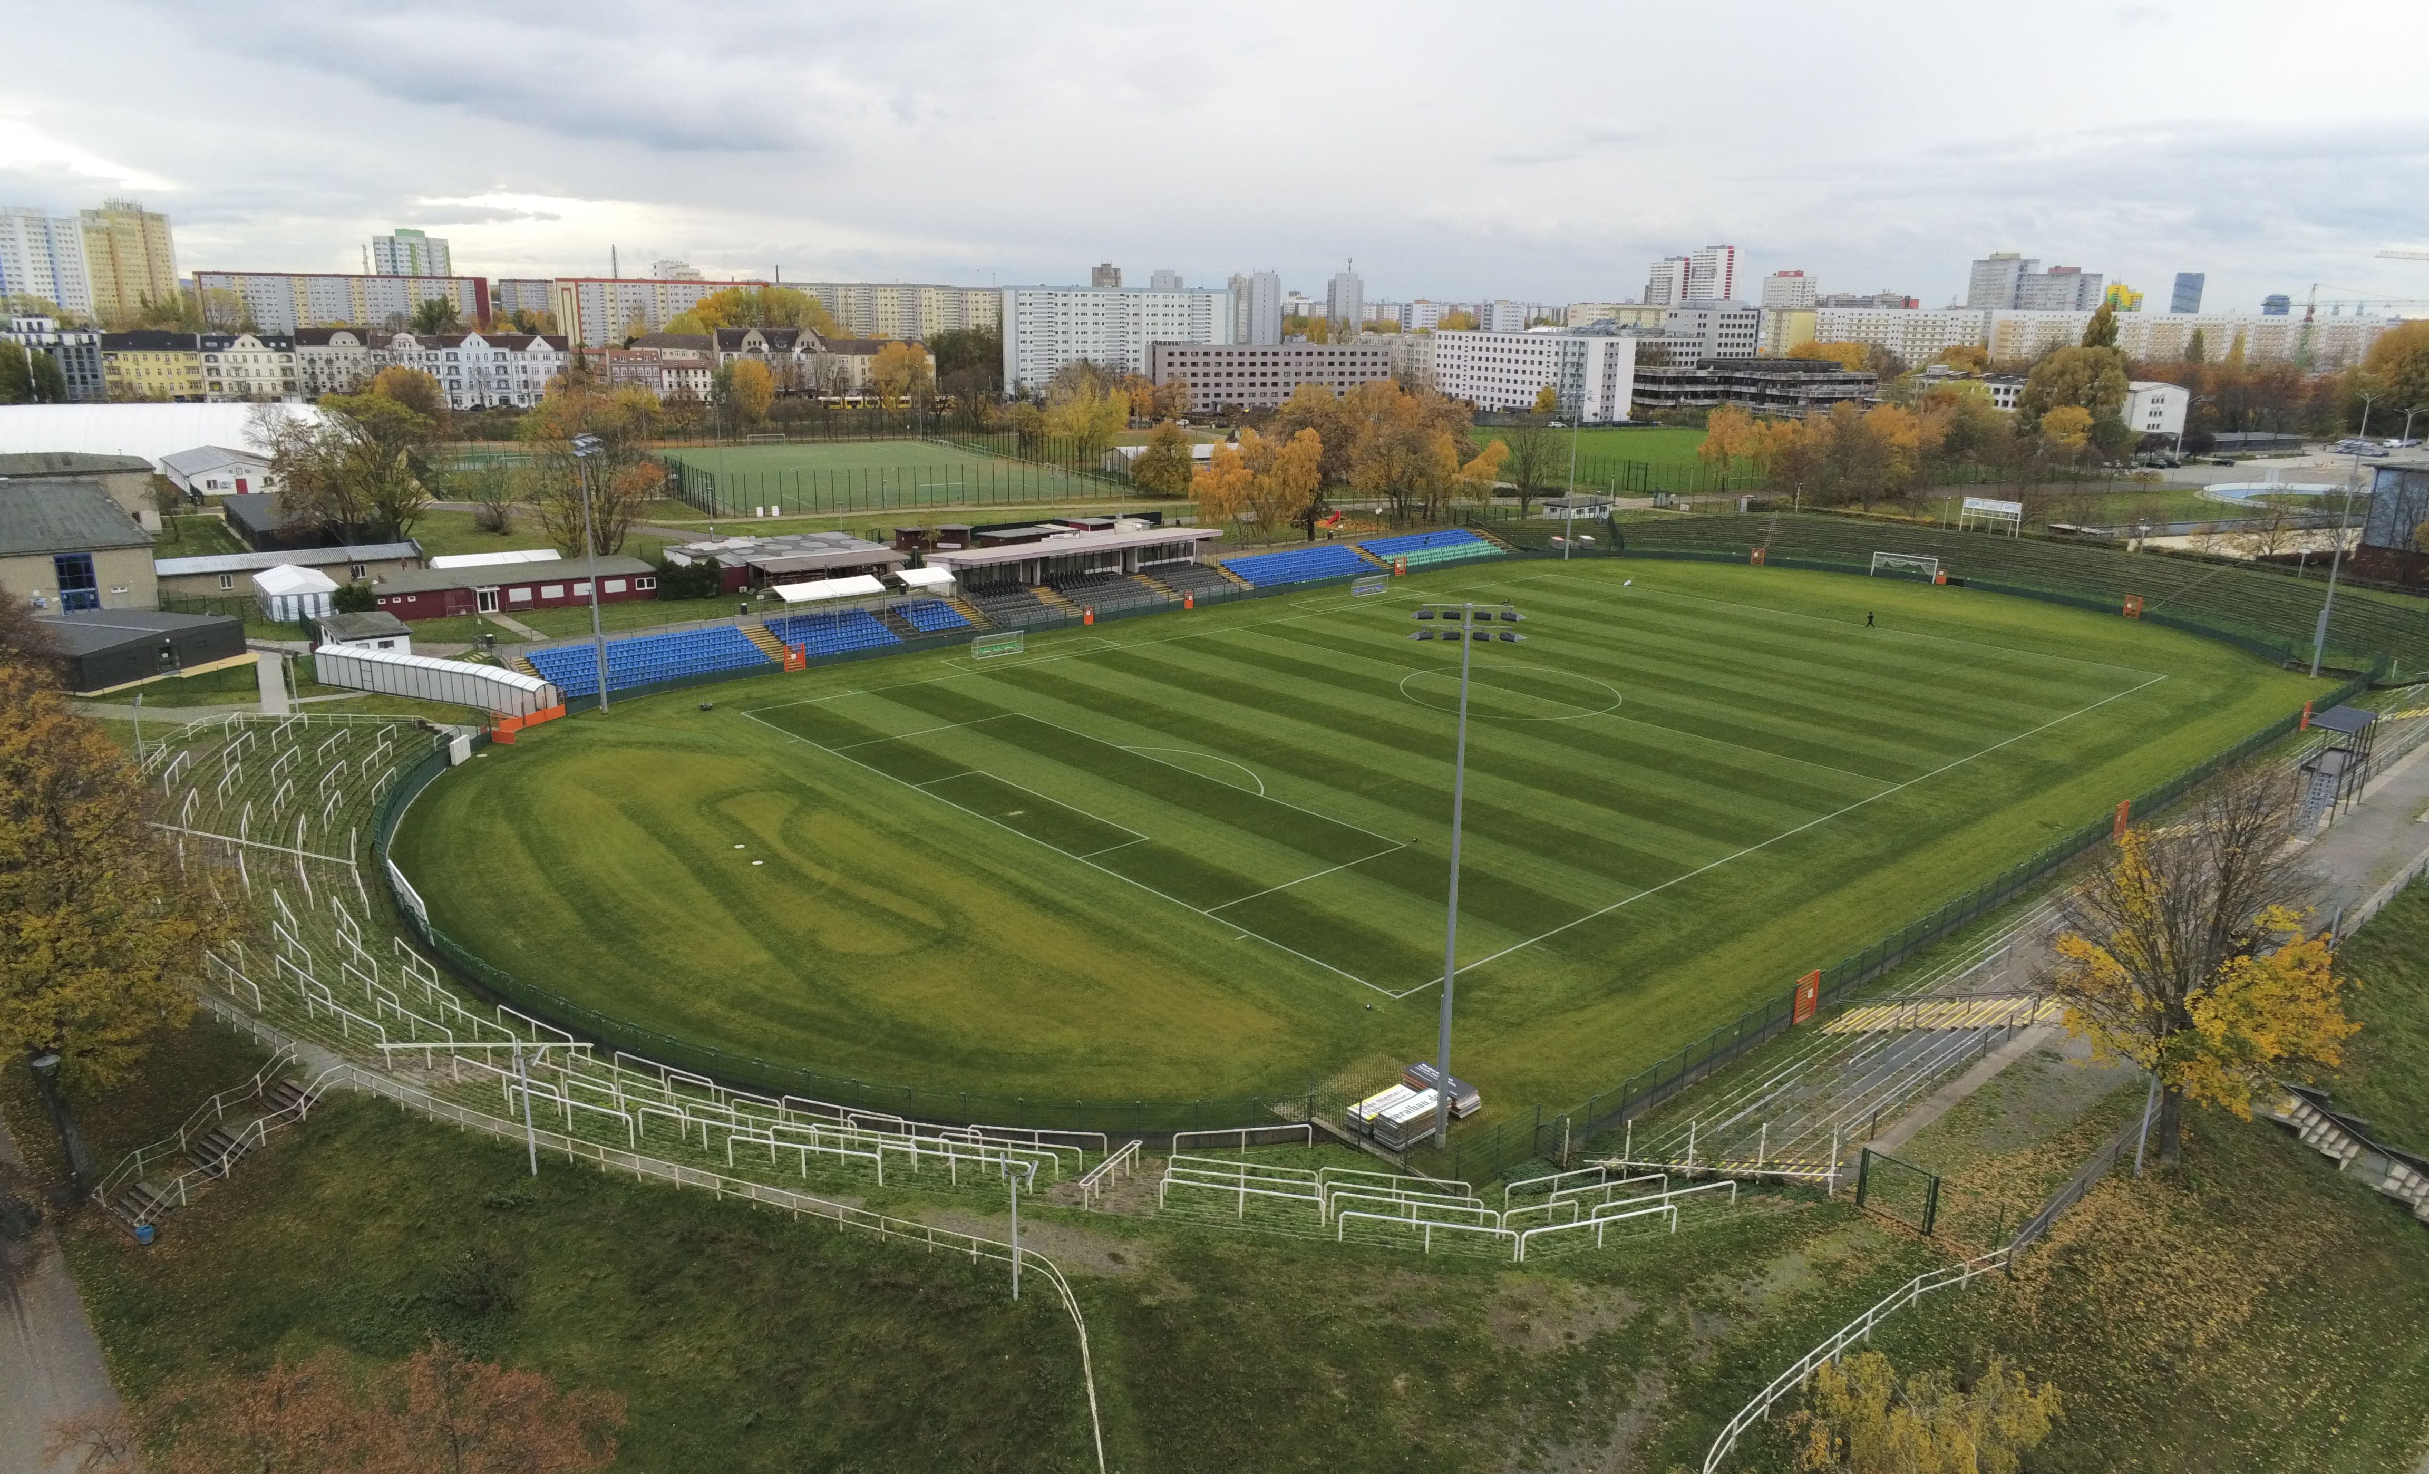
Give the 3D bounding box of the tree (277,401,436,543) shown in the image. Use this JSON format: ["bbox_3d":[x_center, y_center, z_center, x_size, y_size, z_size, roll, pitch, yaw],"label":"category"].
[{"bbox_3d":[-99.515,-30.143,187.579,18.500,16.500,15.500,-7,18,-27],"label":"tree"}]

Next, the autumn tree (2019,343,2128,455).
[{"bbox_3d":[182.634,-71.394,342.962,22.500,22.000,19.500,9,18,26],"label":"autumn tree"}]

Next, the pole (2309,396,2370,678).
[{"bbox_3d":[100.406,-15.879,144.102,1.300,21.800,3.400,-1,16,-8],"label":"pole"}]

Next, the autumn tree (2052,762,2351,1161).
[{"bbox_3d":[34.763,8.417,55.840,10.300,14.200,10.000,11,19,32],"label":"autumn tree"}]

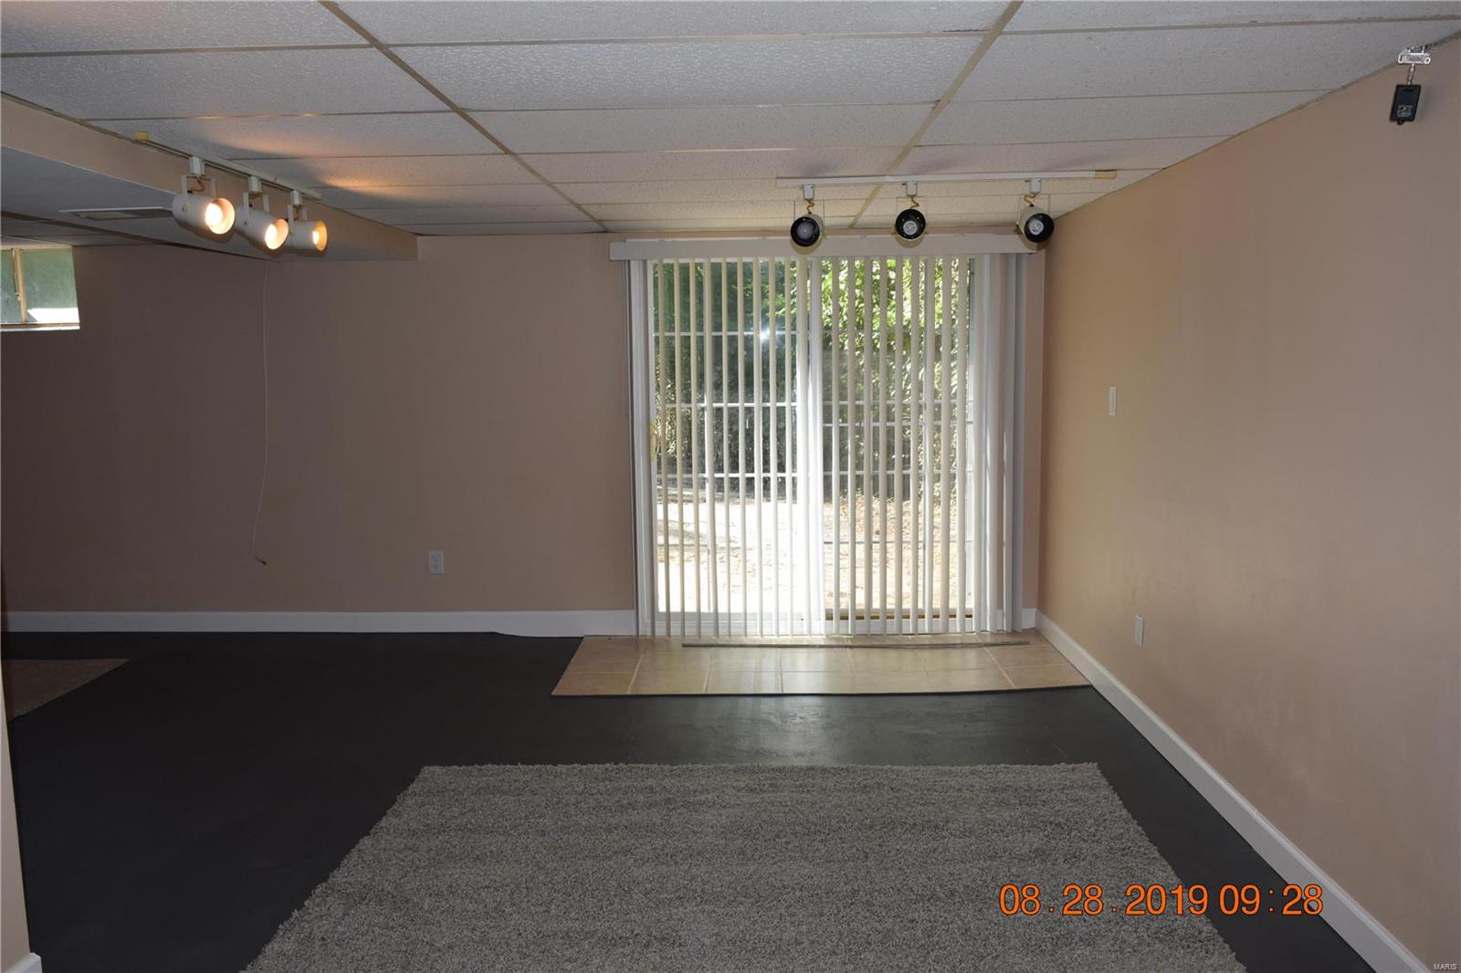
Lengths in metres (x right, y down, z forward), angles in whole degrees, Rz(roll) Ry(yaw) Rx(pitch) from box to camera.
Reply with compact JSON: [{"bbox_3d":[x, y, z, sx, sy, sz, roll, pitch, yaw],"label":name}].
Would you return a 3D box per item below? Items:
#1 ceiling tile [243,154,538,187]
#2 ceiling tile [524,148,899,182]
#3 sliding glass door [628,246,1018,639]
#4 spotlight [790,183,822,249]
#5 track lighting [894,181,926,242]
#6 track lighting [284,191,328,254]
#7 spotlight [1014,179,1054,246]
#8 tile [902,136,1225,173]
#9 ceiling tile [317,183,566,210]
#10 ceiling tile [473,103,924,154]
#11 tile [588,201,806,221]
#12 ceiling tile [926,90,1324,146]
[{"bbox_3d":[-1.137,-1.069,3.699,0.932,0.020,0.598,-1,7,2],"label":"ceiling tile"},{"bbox_3d":[-0.056,-1.083,3.669,1.207,0.020,0.598,-1,7,2],"label":"ceiling tile"},{"bbox_3d":[0.495,-0.214,5.644,2.025,1.975,0.090,-1,7,2],"label":"sliding glass door"},{"bbox_3d":[0.274,-0.978,3.953,0.112,0.220,0.155,1,7,13],"label":"spotlight"},{"bbox_3d":[0.647,-0.985,3.942,0.112,0.215,0.155,0,7,9],"label":"track lighting"},{"bbox_3d":[-1.539,-0.954,3.957,0.150,0.215,0.110,0,7,5],"label":"track lighting"},{"bbox_3d":[1.090,-0.983,3.931,0.112,0.220,0.155,-3,7,-12],"label":"spotlight"},{"bbox_3d":[1.042,-1.095,3.644,0.954,0.022,0.586,-1,7,1],"label":"tile"},{"bbox_3d":[-1.122,-1.145,4.303,0.932,0.020,0.598,-1,7,2],"label":"ceiling tile"},{"bbox_3d":[-0.070,-1.006,3.067,1.195,0.022,0.586,-1,7,1],"label":"ceiling tile"},{"bbox_3d":[-0.028,-1.237,4.881,1.195,0.022,0.586,-1,7,1],"label":"tile"},{"bbox_3d":[1.023,-1.018,3.040,0.944,0.022,0.586,-1,7,1],"label":"ceiling tile"}]

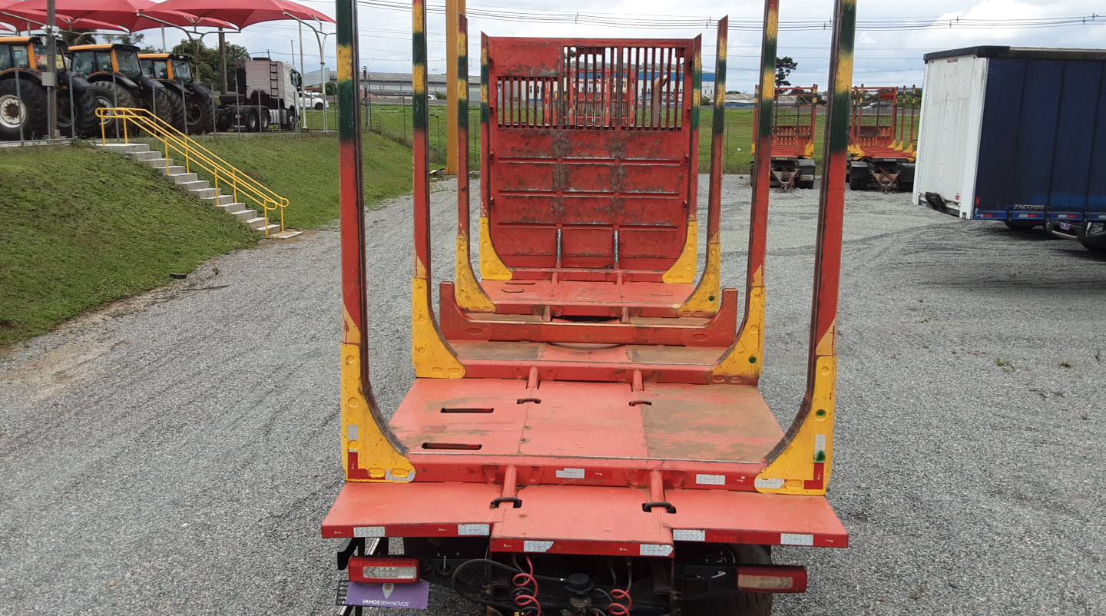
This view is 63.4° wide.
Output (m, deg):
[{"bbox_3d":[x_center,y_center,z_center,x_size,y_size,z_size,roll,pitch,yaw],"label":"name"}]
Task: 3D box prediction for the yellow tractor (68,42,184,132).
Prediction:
[{"bbox_3d":[-14.671,-7.436,30.455,4.000,3.020,2.200,5,13,20],"label":"yellow tractor"}]

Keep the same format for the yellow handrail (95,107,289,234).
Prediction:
[{"bbox_3d":[-9.133,-3.501,22.967,4.821,3.094,0.971,3,13,8],"label":"yellow handrail"}]

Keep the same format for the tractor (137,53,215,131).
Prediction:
[{"bbox_3d":[-14.463,-8.182,34.079,4.000,3.020,2.200,5,13,20],"label":"tractor"}]

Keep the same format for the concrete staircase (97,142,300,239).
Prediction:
[{"bbox_3d":[-9.045,-3.027,23.056,4.811,2.293,1.111,3,13,8],"label":"concrete staircase"}]

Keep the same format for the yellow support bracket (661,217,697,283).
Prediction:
[{"bbox_3d":[1.506,-0.695,10.689,0.395,0.760,0.130,1,12,2],"label":"yellow support bracket"}]

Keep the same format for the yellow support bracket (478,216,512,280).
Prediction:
[{"bbox_3d":[-0.690,-0.726,10.759,0.395,0.760,0.130,1,12,2],"label":"yellow support bracket"}]

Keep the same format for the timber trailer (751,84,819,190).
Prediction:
[{"bbox_3d":[10.021,-7.420,38.266,2.600,4.100,8.000,4,13,15],"label":"timber trailer"}]

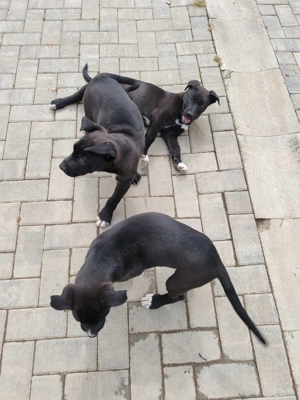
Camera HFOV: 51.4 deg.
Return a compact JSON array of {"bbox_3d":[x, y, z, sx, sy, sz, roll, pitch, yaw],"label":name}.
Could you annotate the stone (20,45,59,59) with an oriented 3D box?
[{"bbox_3d":[-0.566,-0.747,1.632,0.199,0.060,0.098,-3,64,-3],"label":"stone"}]

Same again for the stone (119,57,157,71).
[{"bbox_3d":[-0.057,-0.692,1.642,0.202,0.060,0.101,-2,64,-2],"label":"stone"}]

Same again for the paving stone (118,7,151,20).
[{"bbox_3d":[-0.082,-1.043,1.792,0.199,0.060,0.098,-3,64,-3],"label":"paving stone"}]

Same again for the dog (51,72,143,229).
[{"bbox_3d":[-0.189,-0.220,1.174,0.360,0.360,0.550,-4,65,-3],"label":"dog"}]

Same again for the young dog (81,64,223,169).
[{"bbox_3d":[-0.046,-0.371,1.277,0.600,0.310,0.310,30,67,12],"label":"young dog"}]

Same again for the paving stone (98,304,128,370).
[{"bbox_3d":[-0.125,0.463,1.073,0.101,0.060,0.202,-2,64,-2],"label":"paving stone"}]

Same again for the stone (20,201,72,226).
[{"bbox_3d":[-0.413,0.063,1.266,0.200,0.060,0.099,-3,64,-3],"label":"stone"}]

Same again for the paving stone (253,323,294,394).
[{"bbox_3d":[0.398,0.533,1.050,0.101,0.060,0.202,-2,64,-2],"label":"paving stone"}]

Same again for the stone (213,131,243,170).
[{"bbox_3d":[0.343,-0.209,1.413,0.101,0.060,0.202,-3,64,-3],"label":"stone"}]

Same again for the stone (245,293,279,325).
[{"bbox_3d":[0.379,0.387,1.099,0.098,0.060,0.098,-3,64,-3],"label":"stone"}]

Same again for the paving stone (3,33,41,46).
[{"bbox_3d":[-0.691,-0.853,1.707,0.202,0.060,0.101,-4,64,-3],"label":"paving stone"}]

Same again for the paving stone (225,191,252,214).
[{"bbox_3d":[0.360,0.024,1.299,0.101,0.060,0.101,-4,64,-3],"label":"paving stone"}]

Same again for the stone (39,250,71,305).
[{"bbox_3d":[-0.346,0.290,1.159,0.099,0.060,0.200,-2,64,-2],"label":"stone"}]

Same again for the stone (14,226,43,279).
[{"bbox_3d":[-0.453,0.203,1.197,0.099,0.060,0.200,-3,64,-3],"label":"stone"}]

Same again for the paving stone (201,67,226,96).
[{"bbox_3d":[0.316,-0.586,1.601,0.099,0.060,0.200,-3,64,-3],"label":"paving stone"}]

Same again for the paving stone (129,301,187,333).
[{"bbox_3d":[0.027,0.412,1.108,0.200,0.060,0.099,-2,64,-2],"label":"paving stone"}]

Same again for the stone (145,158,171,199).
[{"bbox_3d":[0.041,-0.093,1.354,0.099,0.060,0.200,-3,64,-3],"label":"stone"}]

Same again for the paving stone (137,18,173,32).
[{"bbox_3d":[0.024,-0.970,1.781,0.200,0.060,0.099,-3,64,-3],"label":"paving stone"}]

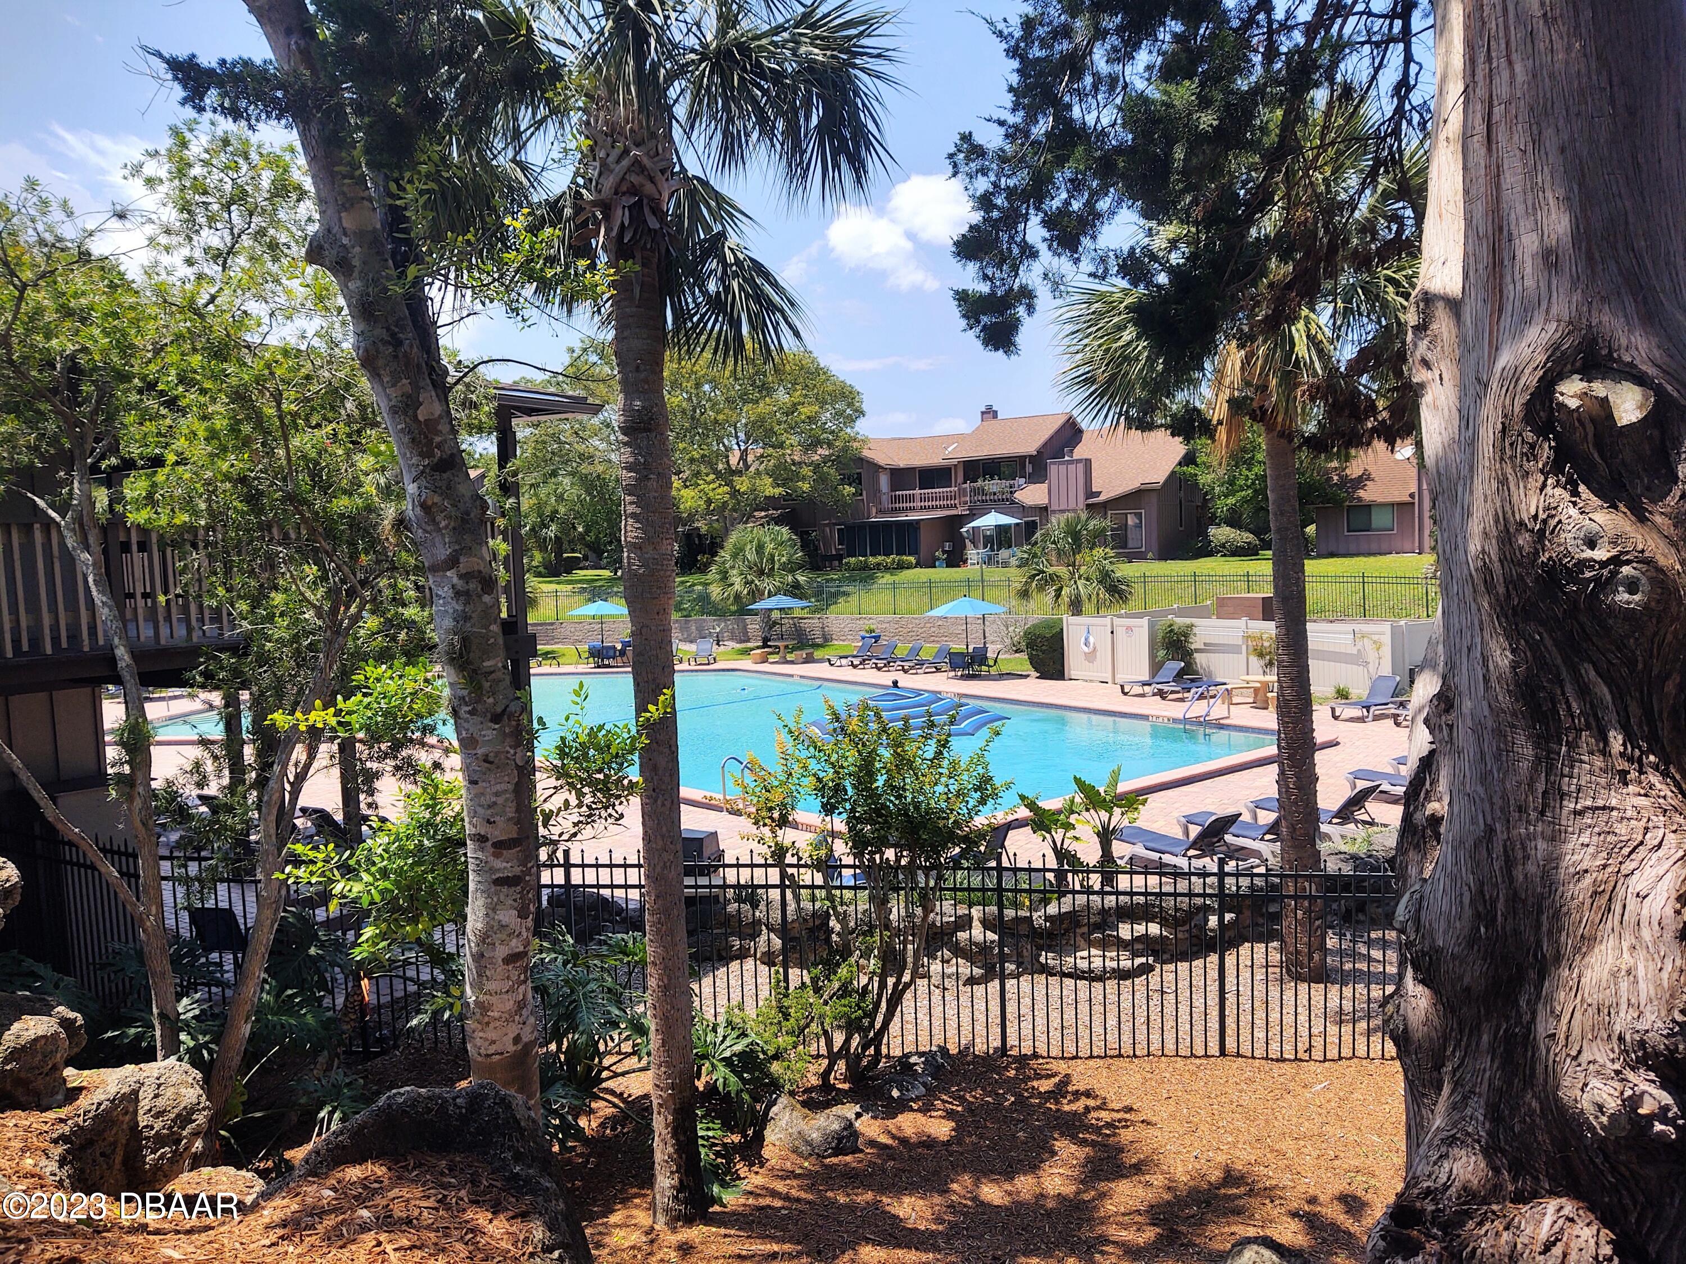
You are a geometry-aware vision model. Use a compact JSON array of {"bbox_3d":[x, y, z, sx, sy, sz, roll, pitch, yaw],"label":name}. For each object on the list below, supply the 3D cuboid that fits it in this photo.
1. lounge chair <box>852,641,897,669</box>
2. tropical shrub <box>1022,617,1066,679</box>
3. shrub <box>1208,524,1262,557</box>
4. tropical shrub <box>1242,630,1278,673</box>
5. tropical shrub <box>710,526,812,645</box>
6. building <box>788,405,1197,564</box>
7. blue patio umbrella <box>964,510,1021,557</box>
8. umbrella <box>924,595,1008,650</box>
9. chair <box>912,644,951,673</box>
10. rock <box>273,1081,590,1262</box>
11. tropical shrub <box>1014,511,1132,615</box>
[{"bbox_3d":[1.064,0.791,45.183,1.750,0.880,0.700,-6,6,-40],"label":"lounge chair"},{"bbox_3d":[6.310,0.481,40.000,1.700,1.880,1.700,-2,5,0],"label":"tropical shrub"},{"bbox_3d":[18.273,-4.261,61.439,2.450,1.443,2.200,-2,5,0],"label":"shrub"},{"bbox_3d":[11.913,0.757,37.232,1.120,1.594,1.050,-2,5,0],"label":"tropical shrub"},{"bbox_3d":[-3.211,-1.824,51.300,3.900,4.800,3.900,-2,5,0],"label":"tropical shrub"},{"bbox_3d":[8.449,-7.607,70.000,19.500,7.900,10.500,0,5,27],"label":"building"},{"bbox_3d":[6.863,-4.357,60.000,2.720,2.450,2.720,-2,5,0],"label":"blue patio umbrella"},{"bbox_3d":[3.890,0.159,41.391,2.600,2.561,2.600,-2,5,0],"label":"umbrella"},{"bbox_3d":[2.709,0.910,43.211,1.750,0.880,0.700,-6,6,-40],"label":"chair"},{"bbox_3d":[-1.127,1.487,3.600,0.840,0.420,0.500,-3,5,-14],"label":"rock"},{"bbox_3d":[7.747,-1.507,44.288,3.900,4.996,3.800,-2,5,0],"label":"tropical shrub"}]

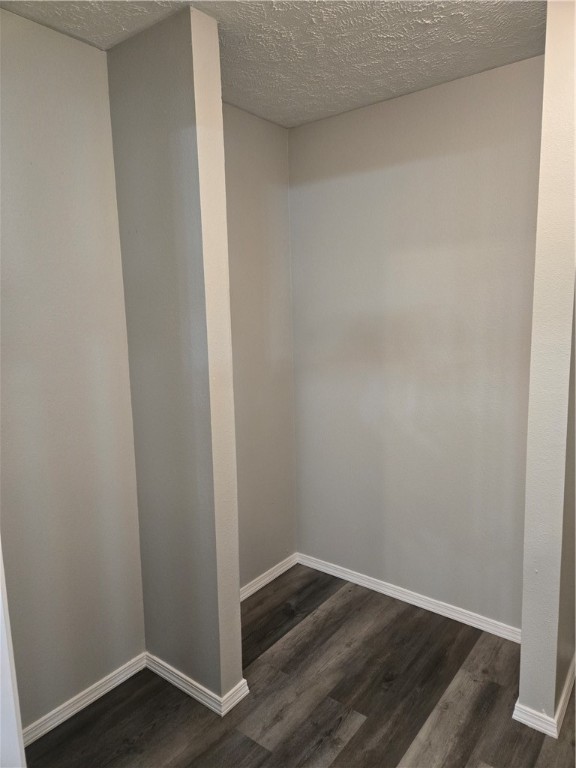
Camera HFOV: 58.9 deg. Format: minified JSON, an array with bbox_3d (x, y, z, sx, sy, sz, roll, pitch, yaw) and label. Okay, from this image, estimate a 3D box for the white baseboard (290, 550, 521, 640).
[{"bbox_3d":[0.567,1.073,2.612,1.325,0.057,0.015,5,10,38],"label":"white baseboard"}]

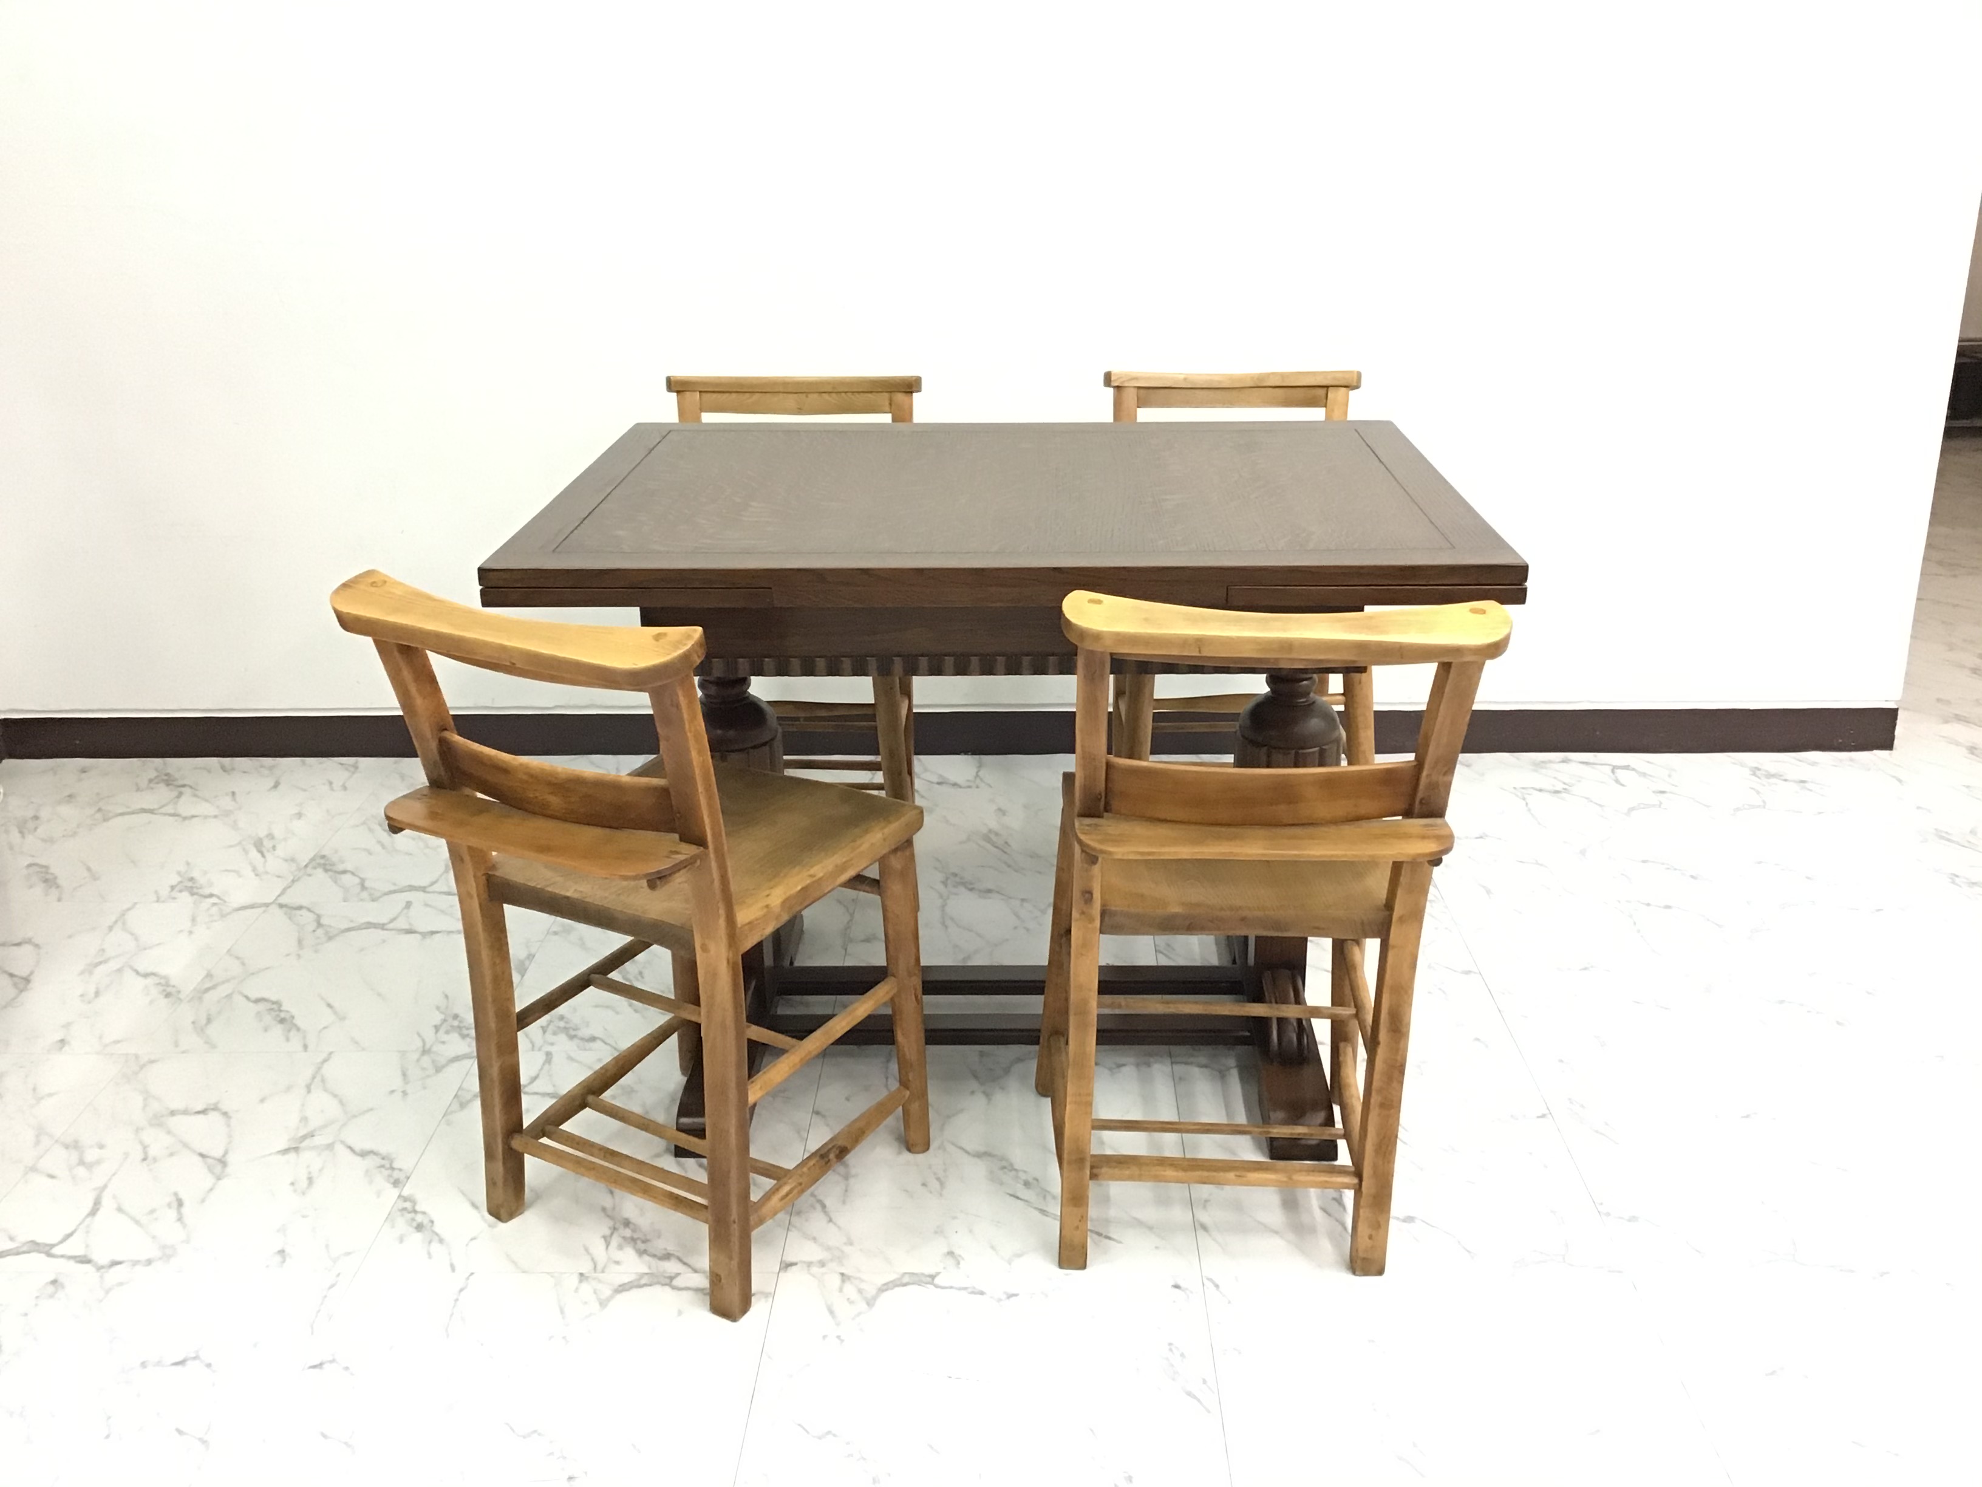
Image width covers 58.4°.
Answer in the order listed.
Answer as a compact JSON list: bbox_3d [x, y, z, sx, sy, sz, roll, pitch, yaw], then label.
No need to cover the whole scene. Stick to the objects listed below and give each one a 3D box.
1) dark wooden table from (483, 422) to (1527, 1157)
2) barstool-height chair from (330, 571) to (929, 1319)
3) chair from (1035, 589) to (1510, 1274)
[{"bbox_3d":[0.022,0.036,2.289,1.066,0.753,0.756,0,21,2],"label":"dark wooden table"},{"bbox_3d":[-0.356,0.170,1.927,0.426,0.771,0.494,11,24,28],"label":"barstool-height chair"},{"bbox_3d":[0.270,0.165,1.921,0.432,0.771,0.494,0,21,2],"label":"chair"}]

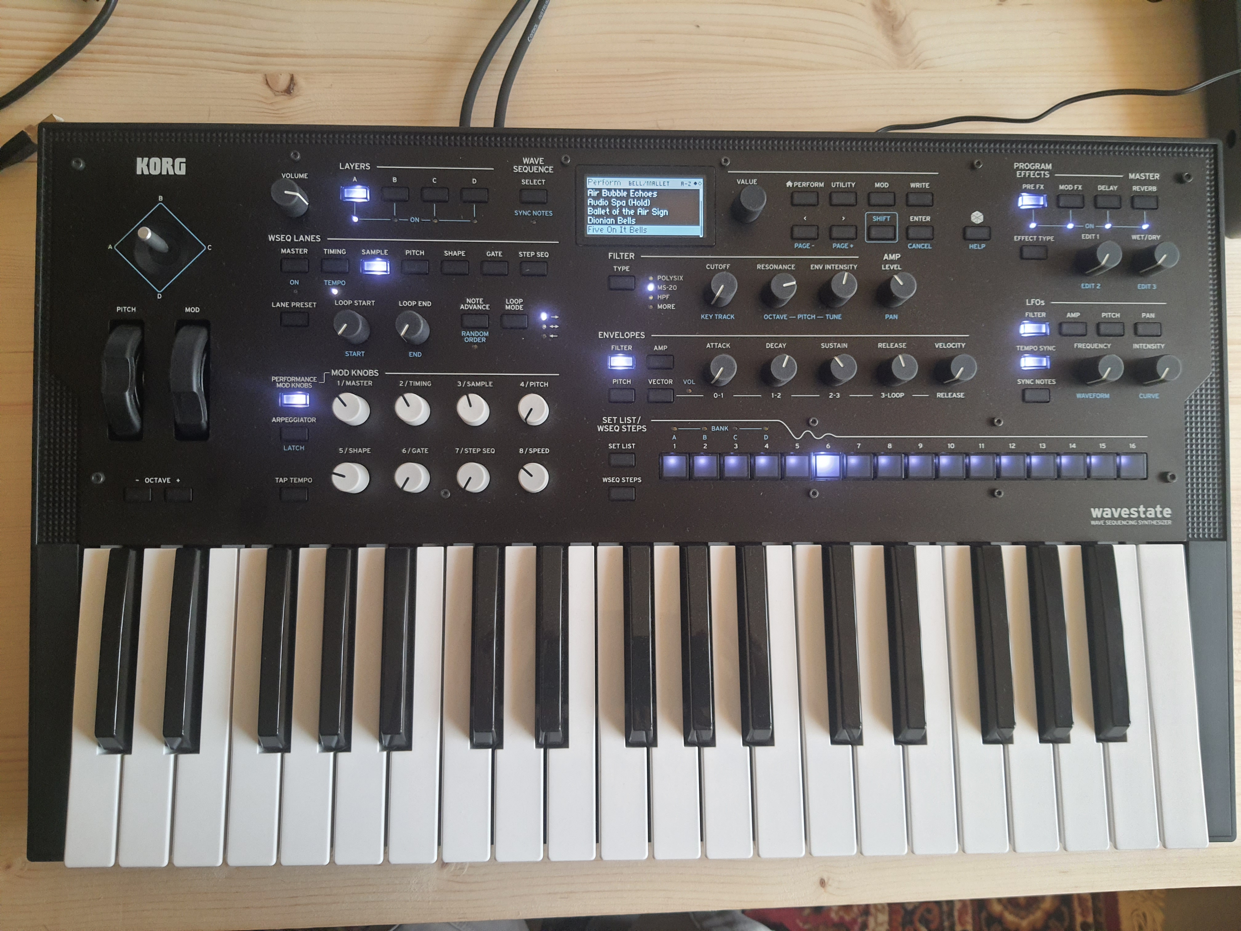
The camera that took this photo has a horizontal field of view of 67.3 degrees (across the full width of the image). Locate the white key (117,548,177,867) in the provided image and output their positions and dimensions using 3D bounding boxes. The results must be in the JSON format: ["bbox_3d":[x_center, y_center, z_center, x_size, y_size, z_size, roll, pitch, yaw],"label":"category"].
[{"bbox_3d":[-0.210,0.109,0.427,0.022,0.017,0.140,0,82,-2],"label":"white key"}]

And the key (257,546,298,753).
[{"bbox_3d":[-0.156,0.083,0.422,0.013,0.012,0.090,0,82,-2],"label":"key"}]

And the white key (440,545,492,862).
[{"bbox_3d":[-0.069,0.108,0.432,0.022,0.017,0.141,0,82,-2],"label":"white key"}]

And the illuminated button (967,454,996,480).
[{"bbox_3d":[0.171,0.001,0.441,0.013,0.004,0.012,0,87,-2],"label":"illuminated button"}]

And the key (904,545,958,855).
[{"bbox_3d":[0.142,0.108,0.440,0.022,0.017,0.140,0,82,-2],"label":"key"}]

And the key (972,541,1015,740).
[{"bbox_3d":[0.175,0.083,0.435,0.013,0.012,0.091,0,82,-2],"label":"key"}]

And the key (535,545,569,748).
[{"bbox_3d":[-0.031,0.081,0.426,0.013,0.013,0.091,0,81,-2],"label":"key"}]

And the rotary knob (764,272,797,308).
[{"bbox_3d":[0.075,-0.082,0.436,0.012,0.015,0.012,0,88,-2],"label":"rotary knob"}]

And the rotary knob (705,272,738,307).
[{"bbox_3d":[0.047,-0.082,0.434,0.012,0.015,0.012,0,88,-2],"label":"rotary knob"}]

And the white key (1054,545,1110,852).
[{"bbox_3d":[0.213,0.108,0.443,0.022,0.014,0.141,0,82,-2],"label":"white key"}]

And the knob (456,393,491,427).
[{"bbox_3d":[-0.067,-0.026,0.424,0.014,0.015,0.014,0,88,-2],"label":"knob"}]

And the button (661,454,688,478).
[{"bbox_3d":[0.025,0.000,0.436,0.013,0.004,0.012,0,87,-2],"label":"button"}]

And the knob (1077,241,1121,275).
[{"bbox_3d":[0.226,-0.097,0.439,0.014,0.015,0.014,0,88,-2],"label":"knob"}]

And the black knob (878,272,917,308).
[{"bbox_3d":[0.130,-0.083,0.438,0.014,0.016,0.014,0,88,-2],"label":"black knob"}]

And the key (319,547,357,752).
[{"bbox_3d":[-0.128,0.083,0.422,0.012,0.013,0.090,0,82,-2],"label":"key"}]

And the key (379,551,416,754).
[{"bbox_3d":[-0.101,0.082,0.424,0.012,0.013,0.090,0,82,-2],"label":"key"}]

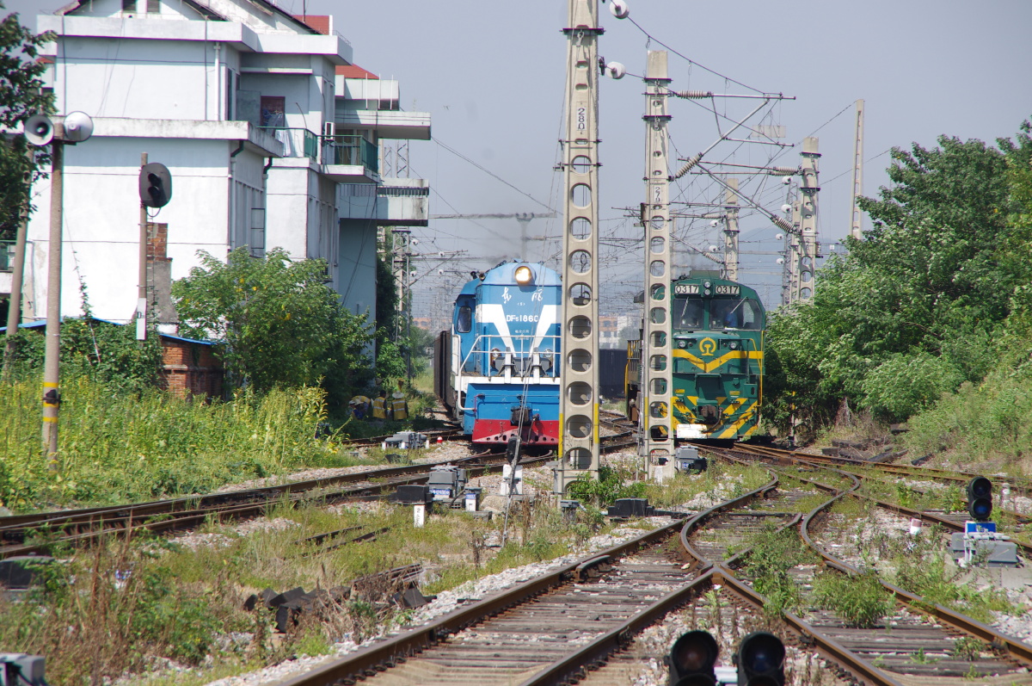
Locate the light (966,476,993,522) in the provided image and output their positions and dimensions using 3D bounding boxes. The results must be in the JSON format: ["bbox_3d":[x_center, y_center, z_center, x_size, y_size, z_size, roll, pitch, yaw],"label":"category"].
[{"bbox_3d":[4.934,1.655,61.500,0.260,0.490,0.360,0,0,-4],"label":"light"}]

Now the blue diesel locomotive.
[{"bbox_3d":[-0.170,0.310,153.300,3.200,4.660,18.600,0,0,-2],"label":"blue diesel locomotive"}]

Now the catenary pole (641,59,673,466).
[{"bbox_3d":[2.888,-1.574,117.000,0.600,8.650,0.320,0,0,0],"label":"catenary pole"}]

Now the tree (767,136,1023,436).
[{"bbox_3d":[10.284,-1.634,157.000,7.000,8.200,6.500,0,0,0],"label":"tree"}]

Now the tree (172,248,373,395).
[{"bbox_3d":[-6.427,-0.068,153.000,5.300,4.900,4.800,0,0,0],"label":"tree"}]

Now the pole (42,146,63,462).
[{"bbox_3d":[-6.714,-0.375,84.000,0.220,5.560,0.220,2,0,0],"label":"pole"}]

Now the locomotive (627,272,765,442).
[{"bbox_3d":[5.100,0.470,168.300,3.200,4.660,18.600,0,0,-1],"label":"locomotive"}]

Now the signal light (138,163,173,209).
[{"bbox_3d":[-8.152,-3.565,131.000,0.730,1.030,0.500,0,0,10],"label":"signal light"}]

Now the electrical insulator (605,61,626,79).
[{"bbox_3d":[1.443,-3.920,83.300,0.280,0.260,0.320,0,0,7],"label":"electrical insulator"}]

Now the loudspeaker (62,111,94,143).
[{"bbox_3d":[-6.365,-3.139,84.100,0.440,0.450,0.400,0,0,7],"label":"loudspeaker"}]

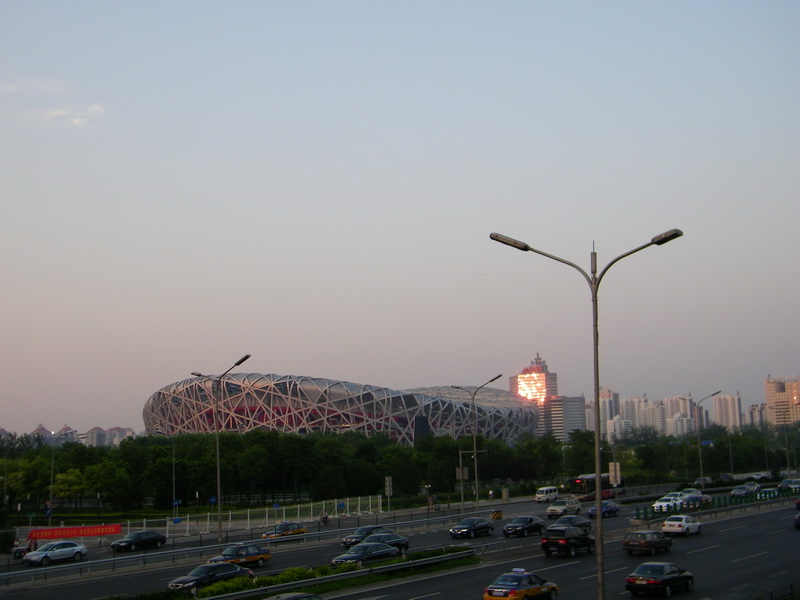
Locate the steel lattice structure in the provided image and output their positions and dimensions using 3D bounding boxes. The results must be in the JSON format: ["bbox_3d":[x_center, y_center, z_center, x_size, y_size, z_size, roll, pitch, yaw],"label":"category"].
[{"bbox_3d":[-50.373,95.822,835.301,332.000,68.500,296.000,-7,-10,34],"label":"steel lattice structure"}]

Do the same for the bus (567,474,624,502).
[{"bbox_3d":[26.023,24.654,134.317,2.500,3.100,11.000,-7,-10,36],"label":"bus"}]

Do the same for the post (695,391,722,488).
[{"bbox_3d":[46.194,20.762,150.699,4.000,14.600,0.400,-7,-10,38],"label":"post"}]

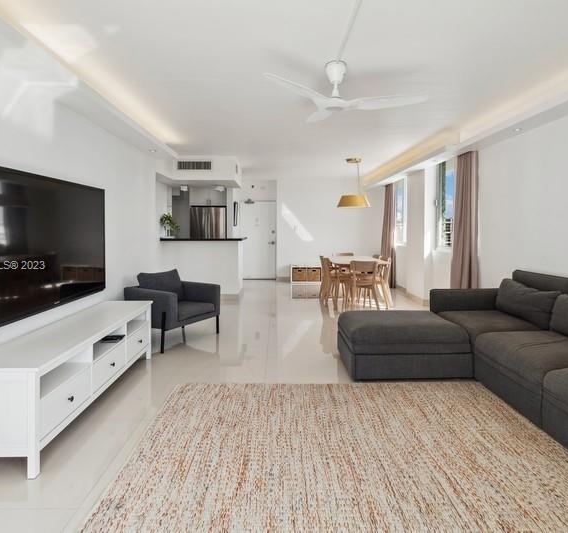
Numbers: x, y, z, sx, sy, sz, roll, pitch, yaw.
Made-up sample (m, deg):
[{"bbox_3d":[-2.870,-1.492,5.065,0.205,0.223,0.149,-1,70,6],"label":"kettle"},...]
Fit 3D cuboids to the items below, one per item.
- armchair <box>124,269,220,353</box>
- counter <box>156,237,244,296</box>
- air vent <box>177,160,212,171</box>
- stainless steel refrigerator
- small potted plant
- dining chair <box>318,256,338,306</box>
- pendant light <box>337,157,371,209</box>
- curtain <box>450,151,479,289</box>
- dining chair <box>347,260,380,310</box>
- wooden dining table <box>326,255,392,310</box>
[{"bbox_3d":[-1.274,0.464,4.220,0.760,0.820,0.810,2,5,29],"label":"armchair"},{"bbox_3d":[-1.537,0.030,6.950,1.550,1.110,0.750,0,4,-1],"label":"counter"},{"bbox_3d":[-1.601,-1.802,6.380,0.635,0.168,0.040,0,4,-1],"label":"air vent"},{"bbox_3d":[-1.787,-0.513,8.680,0.850,1.830,0.750,0,4,-1],"label":"stainless steel refrigerator"},{"bbox_3d":[-2.165,-0.764,6.750,0.360,0.490,0.330,0,4,-1],"label":"small potted plant"},{"bbox_3d":[0.899,0.252,6.220,0.520,0.820,0.470,-1,4,-8],"label":"dining chair"},{"bbox_3d":[1.241,-1.500,6.350,0.570,0.910,0.570,0,4,-1],"label":"pendant light"},{"bbox_3d":[2.438,-0.345,4.820,0.140,2.310,0.500,0,4,-1],"label":"curtain"},{"bbox_3d":[1.240,0.309,5.680,0.470,0.820,0.530,0,4,-1],"label":"dining chair"},{"bbox_3d":[1.266,0.263,6.350,0.900,0.770,1.380,0,4,-1],"label":"wooden dining table"}]

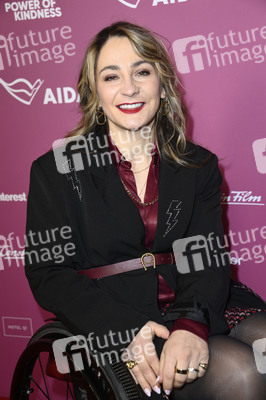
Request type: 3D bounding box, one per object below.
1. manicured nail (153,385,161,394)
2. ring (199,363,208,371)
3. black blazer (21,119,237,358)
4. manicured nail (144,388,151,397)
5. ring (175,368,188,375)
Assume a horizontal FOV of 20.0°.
[{"bbox_3d":[0.042,0.323,1.280,0.009,0.017,0.004,-32,-10,2],"label":"manicured nail"},{"bbox_3d":[0.121,0.285,1.290,0.019,0.006,0.019,21,7,-4],"label":"ring"},{"bbox_3d":[0.012,0.122,1.500,0.460,0.500,0.410,-10,16,-24],"label":"black blazer"},{"bbox_3d":[0.025,0.327,1.280,0.009,0.017,0.004,-28,-10,5],"label":"manicured nail"},{"bbox_3d":[0.084,0.293,1.290,0.021,0.006,0.021,6,9,0],"label":"ring"}]

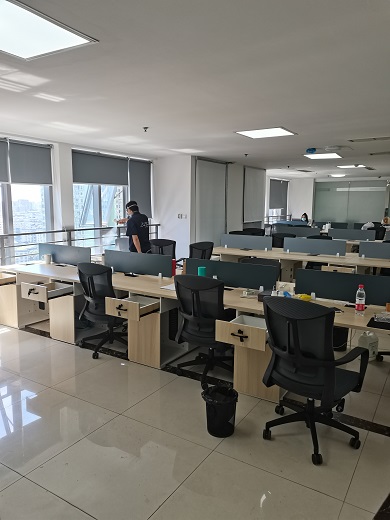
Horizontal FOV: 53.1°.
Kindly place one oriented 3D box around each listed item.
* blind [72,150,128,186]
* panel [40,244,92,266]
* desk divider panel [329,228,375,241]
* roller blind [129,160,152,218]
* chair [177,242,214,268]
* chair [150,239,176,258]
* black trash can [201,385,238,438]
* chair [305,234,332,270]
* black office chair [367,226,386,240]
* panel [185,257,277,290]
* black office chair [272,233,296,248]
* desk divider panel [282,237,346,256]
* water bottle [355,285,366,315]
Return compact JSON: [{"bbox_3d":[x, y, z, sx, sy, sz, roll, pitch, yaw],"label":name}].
[{"bbox_3d":[-1.641,-1.612,6.980,0.050,0.540,1.330,6,10,32],"label":"blind"},{"bbox_3d":[-1.692,-0.063,5.075,1.000,0.245,0.028,6,10,32],"label":"panel"},{"bbox_3d":[3.547,-0.565,8.895,1.010,0.230,0.025,6,10,32],"label":"desk divider panel"},{"bbox_3d":[-1.123,-1.466,8.133,0.060,1.190,0.740,6,10,32],"label":"roller blind"},{"bbox_3d":[-0.079,0.218,6.011,0.620,0.990,0.630,-6,11,-40],"label":"chair"},{"bbox_3d":[-0.605,0.233,5.801,0.620,1.030,0.620,6,10,32],"label":"chair"},{"bbox_3d":[0.182,1.067,2.743,0.250,0.268,0.250,0,8,0],"label":"black trash can"},{"bbox_3d":[2.221,0.075,7.048,0.620,1.030,0.620,6,10,32],"label":"chair"},{"bbox_3d":[4.274,-0.233,9.326,0.620,1.020,0.620,6,10,32],"label":"black office chair"},{"bbox_3d":[0.347,0.139,3.881,1.010,0.230,0.025,6,10,32],"label":"panel"},{"bbox_3d":[1.667,0.029,7.466,0.620,0.990,0.630,4,9,20],"label":"black office chair"},{"bbox_3d":[1.945,-0.208,6.376,1.000,0.245,0.028,6,10,32],"label":"desk divider panel"},{"bbox_3d":[1.249,0.299,2.919,0.067,0.236,0.067,6,10,32],"label":"water bottle"}]

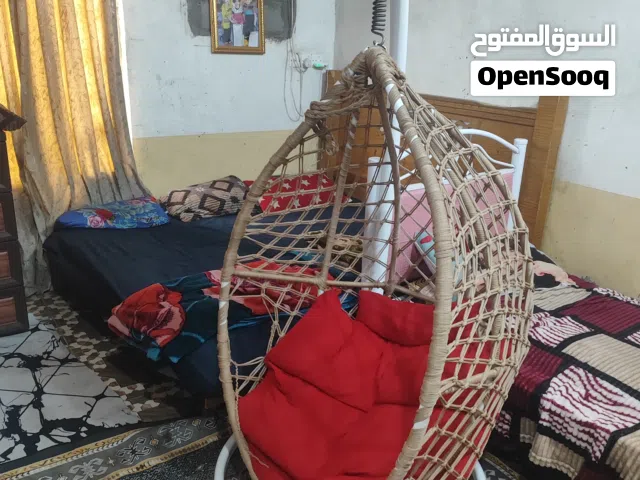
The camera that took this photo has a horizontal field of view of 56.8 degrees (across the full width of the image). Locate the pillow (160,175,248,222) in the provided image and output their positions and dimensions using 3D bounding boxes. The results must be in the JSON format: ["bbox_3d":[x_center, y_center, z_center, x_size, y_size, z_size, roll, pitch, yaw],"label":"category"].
[{"bbox_3d":[-0.767,-0.284,3.944,0.520,0.180,0.360,-12,31,-36],"label":"pillow"}]

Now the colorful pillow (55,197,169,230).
[{"bbox_3d":[-1.264,-0.173,3.646,0.620,0.130,0.380,-5,20,-19],"label":"colorful pillow"}]

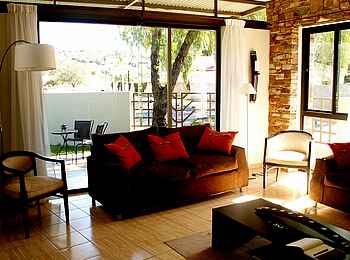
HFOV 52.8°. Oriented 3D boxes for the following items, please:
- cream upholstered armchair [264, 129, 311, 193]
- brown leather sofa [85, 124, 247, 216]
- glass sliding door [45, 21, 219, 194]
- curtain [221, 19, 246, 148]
[{"bbox_3d":[1.562,0.402,4.797,0.581,0.750,0.544,3,9,26],"label":"cream upholstered armchair"},{"bbox_3d":[-0.043,0.436,4.417,1.889,0.820,0.816,-6,10,-33],"label":"brown leather sofa"},{"bbox_3d":[-0.474,-0.356,5.013,2.646,2.227,0.096,-5,9,-27],"label":"glass sliding door"},{"bbox_3d":[0.939,-0.535,5.593,0.390,2.345,0.132,-5,9,-27],"label":"curtain"}]

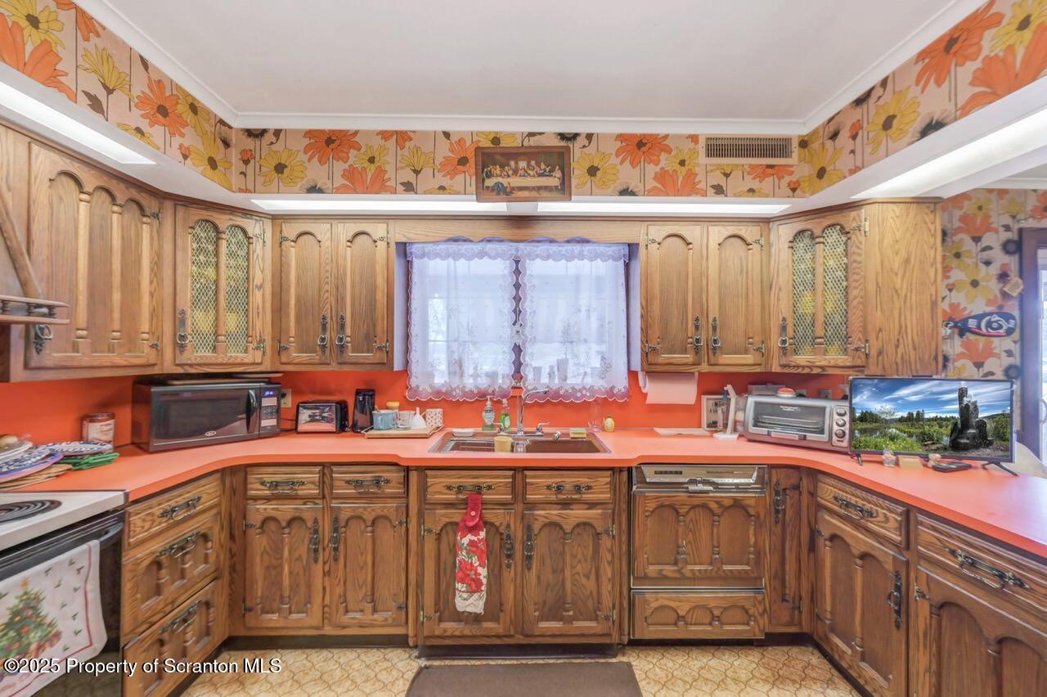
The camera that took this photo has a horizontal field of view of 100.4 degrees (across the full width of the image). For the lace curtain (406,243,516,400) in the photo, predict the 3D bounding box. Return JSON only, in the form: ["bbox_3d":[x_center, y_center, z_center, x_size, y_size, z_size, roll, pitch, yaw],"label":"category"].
[{"bbox_3d":[-0.355,-0.156,2.479,0.610,0.907,0.055,0,0,-1],"label":"lace curtain"}]

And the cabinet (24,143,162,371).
[{"bbox_3d":[-1.703,-0.278,1.597,0.320,0.765,0.530,0,0,0],"label":"cabinet"}]

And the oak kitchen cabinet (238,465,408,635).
[{"bbox_3d":[-0.891,0.891,2.221,0.748,0.764,0.605,0,0,-1],"label":"oak kitchen cabinet"}]

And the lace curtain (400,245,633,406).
[{"bbox_3d":[-0.028,-0.156,2.509,1.264,0.905,0.095,0,0,-1],"label":"lace curtain"}]

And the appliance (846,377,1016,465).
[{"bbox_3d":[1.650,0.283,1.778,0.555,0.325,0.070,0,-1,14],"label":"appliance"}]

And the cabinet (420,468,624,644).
[{"bbox_3d":[-0.014,0.890,2.192,0.865,0.762,0.660,0,0,-1],"label":"cabinet"}]

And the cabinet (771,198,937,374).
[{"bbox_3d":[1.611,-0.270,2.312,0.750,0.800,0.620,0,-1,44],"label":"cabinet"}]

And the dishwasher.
[{"bbox_3d":[0.776,0.907,2.235,0.601,0.766,0.600,0,0,-1],"label":"dishwasher"}]

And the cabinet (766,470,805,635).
[{"bbox_3d":[1.176,0.901,2.251,0.167,0.757,0.600,0,0,-1],"label":"cabinet"}]

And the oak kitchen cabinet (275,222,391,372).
[{"bbox_3d":[-0.972,-0.273,2.375,0.617,0.778,0.335,0,0,-1],"label":"oak kitchen cabinet"}]

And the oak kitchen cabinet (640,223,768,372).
[{"bbox_3d":[0.940,-0.272,2.405,0.667,0.790,0.335,0,0,-1],"label":"oak kitchen cabinet"}]

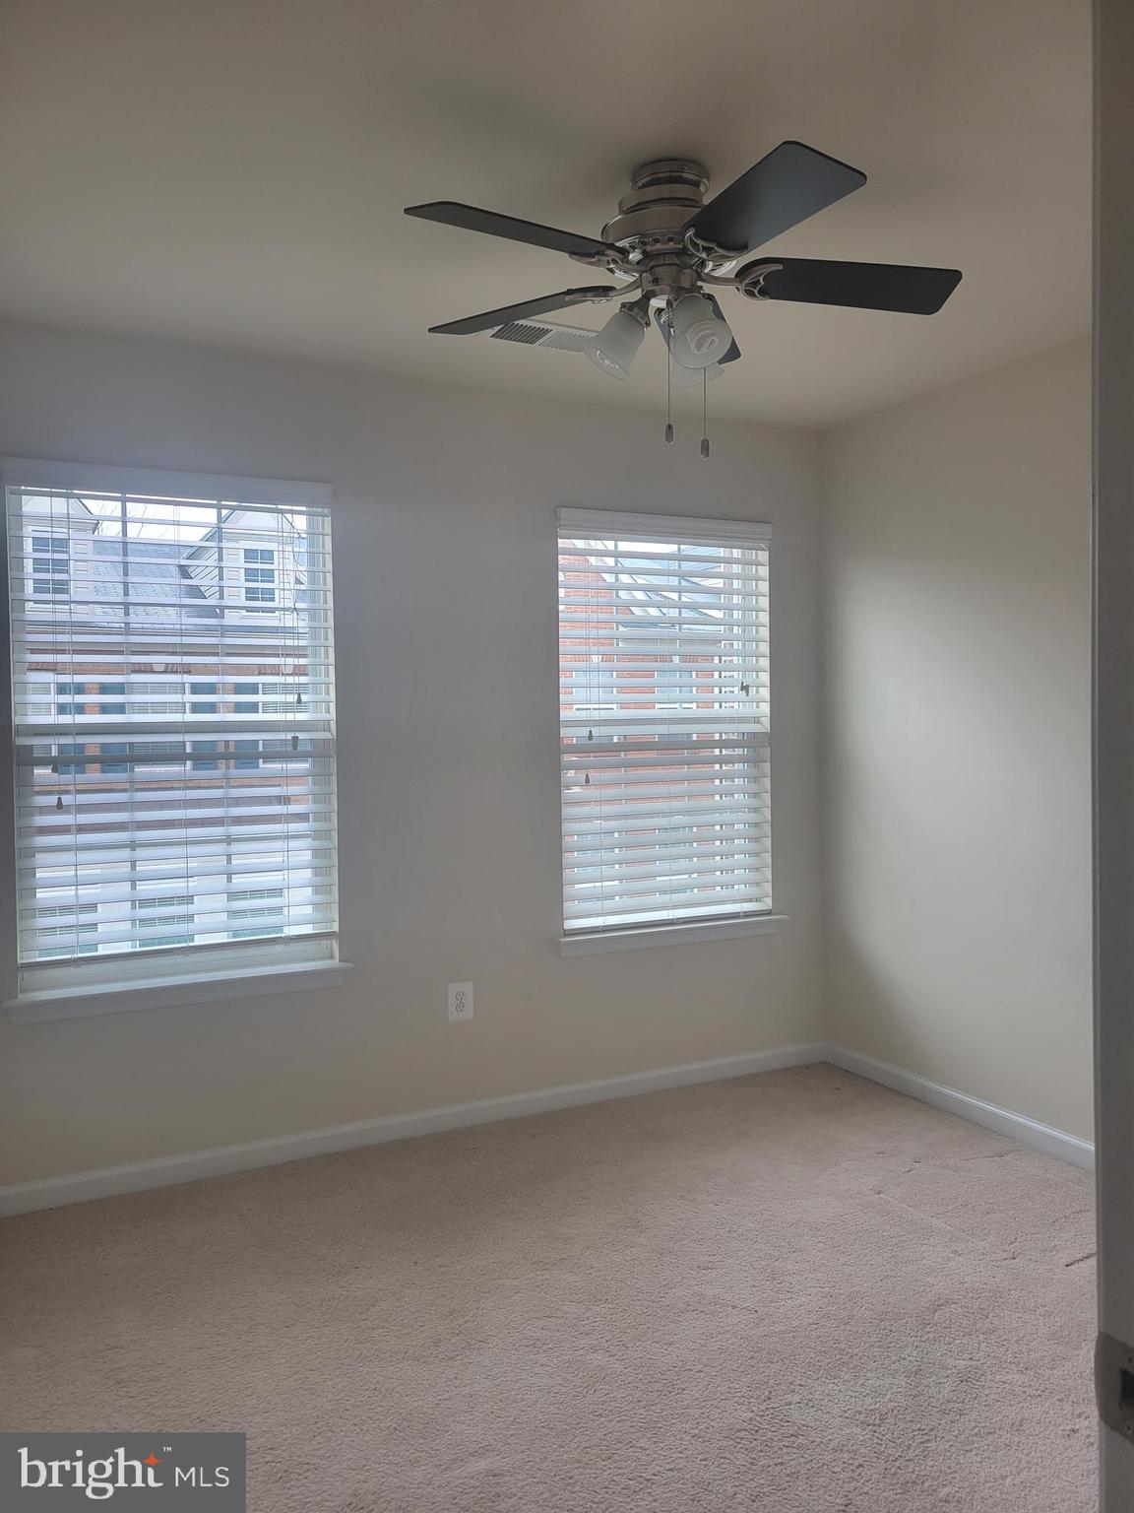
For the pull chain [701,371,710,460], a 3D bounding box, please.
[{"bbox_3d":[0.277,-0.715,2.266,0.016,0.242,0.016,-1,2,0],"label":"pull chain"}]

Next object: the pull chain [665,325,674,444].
[{"bbox_3d":[0.200,-0.729,2.212,0.016,0.240,0.016,-2,2,-27],"label":"pull chain"}]

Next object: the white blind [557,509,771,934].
[{"bbox_3d":[0.368,-0.130,4.088,0.890,1.450,0.070,-2,2,-27],"label":"white blind"}]

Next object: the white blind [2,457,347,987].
[{"bbox_3d":[-1.126,-0.131,3.324,0.900,1.395,0.070,-2,2,-27],"label":"white blind"}]

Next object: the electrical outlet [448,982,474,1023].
[{"bbox_3d":[-0.345,0.806,3.733,0.083,0.123,0.010,-2,2,-27],"label":"electrical outlet"}]

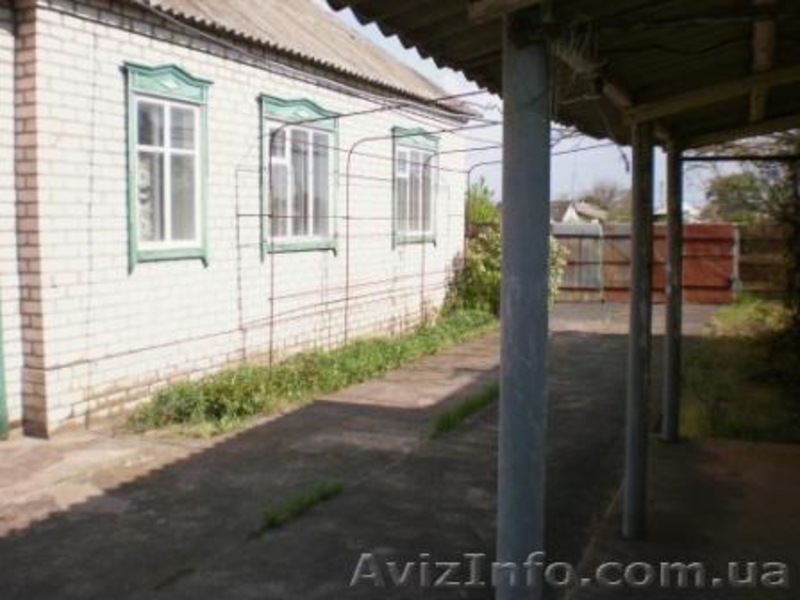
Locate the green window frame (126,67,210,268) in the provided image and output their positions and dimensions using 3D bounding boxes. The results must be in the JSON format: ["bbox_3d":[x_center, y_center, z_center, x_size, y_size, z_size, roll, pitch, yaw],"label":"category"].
[{"bbox_3d":[-1.992,-1.117,7.284,0.100,1.688,1.095,3,6,23],"label":"green window frame"}]

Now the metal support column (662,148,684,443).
[{"bbox_3d":[1.950,-0.028,5.911,0.109,2.085,0.109,3,6,23],"label":"metal support column"}]

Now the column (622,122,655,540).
[{"bbox_3d":[1.186,0.170,4.106,0.109,2.060,0.109,3,6,23],"label":"column"}]

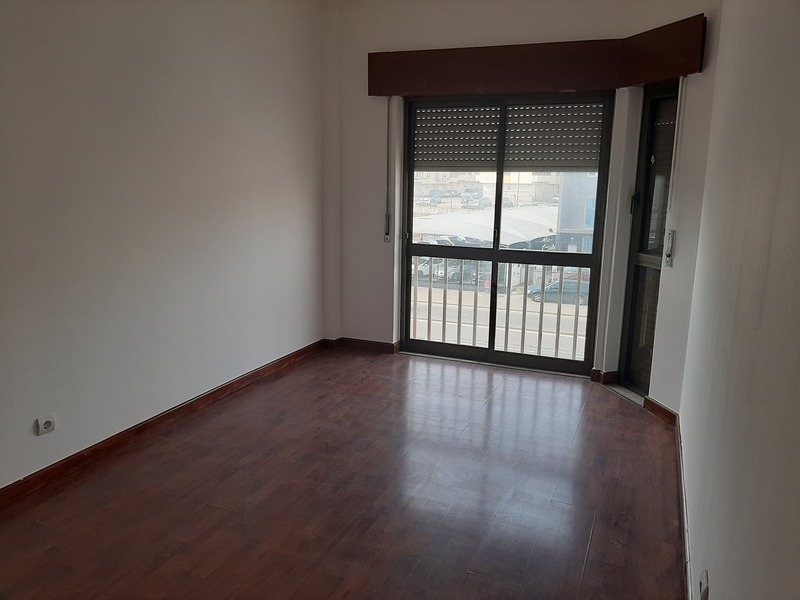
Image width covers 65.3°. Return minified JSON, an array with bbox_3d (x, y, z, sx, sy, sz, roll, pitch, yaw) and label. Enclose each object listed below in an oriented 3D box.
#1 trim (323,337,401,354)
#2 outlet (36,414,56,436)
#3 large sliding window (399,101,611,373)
[{"bbox_3d":[-0.328,0.371,5.138,0.620,0.072,0.025,6,12,22],"label":"trim"},{"bbox_3d":[-1.601,0.571,2.824,0.020,0.083,0.083,6,12,22],"label":"outlet"},{"bbox_3d":[0.730,-0.508,4.670,1.534,1.981,0.080,6,12,22],"label":"large sliding window"}]

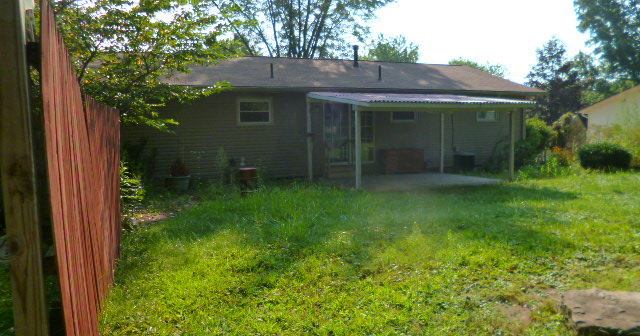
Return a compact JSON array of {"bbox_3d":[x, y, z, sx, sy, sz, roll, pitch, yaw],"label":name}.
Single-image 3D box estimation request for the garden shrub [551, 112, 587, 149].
[{"bbox_3d":[11.201,-1.555,20.000,1.650,1.890,1.600,2,6,29],"label":"garden shrub"}]

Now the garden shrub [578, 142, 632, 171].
[{"bbox_3d":[10.295,-0.406,16.000,1.950,1.030,1.700,2,6,33],"label":"garden shrub"}]

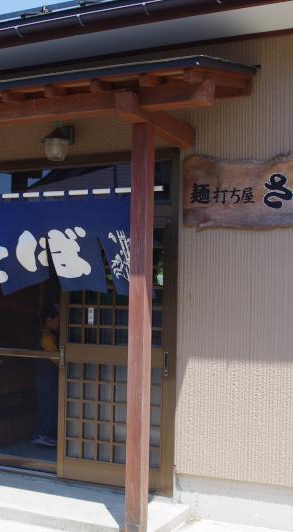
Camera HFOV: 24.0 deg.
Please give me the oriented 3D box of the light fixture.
[{"bbox_3d":[-0.611,-0.850,4.753,0.200,0.270,0.250,0,-3,26],"label":"light fixture"}]

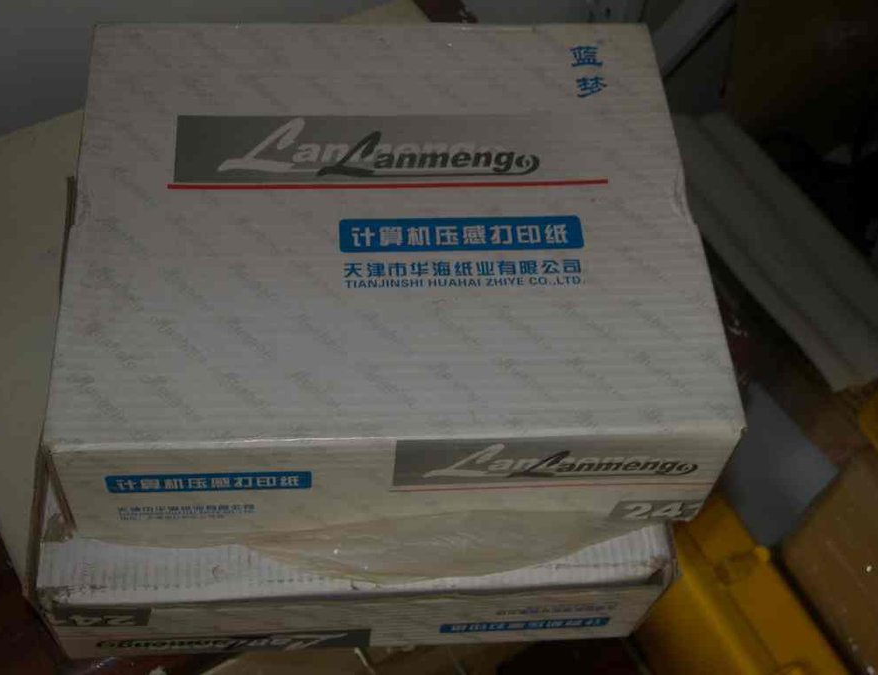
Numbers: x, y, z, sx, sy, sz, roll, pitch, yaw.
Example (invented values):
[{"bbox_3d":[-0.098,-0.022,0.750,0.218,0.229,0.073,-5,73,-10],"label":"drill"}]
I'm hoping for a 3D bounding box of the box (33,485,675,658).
[{"bbox_3d":[-0.046,0.034,0.659,0.288,0.086,0.246,-1,56,-6],"label":"box"}]

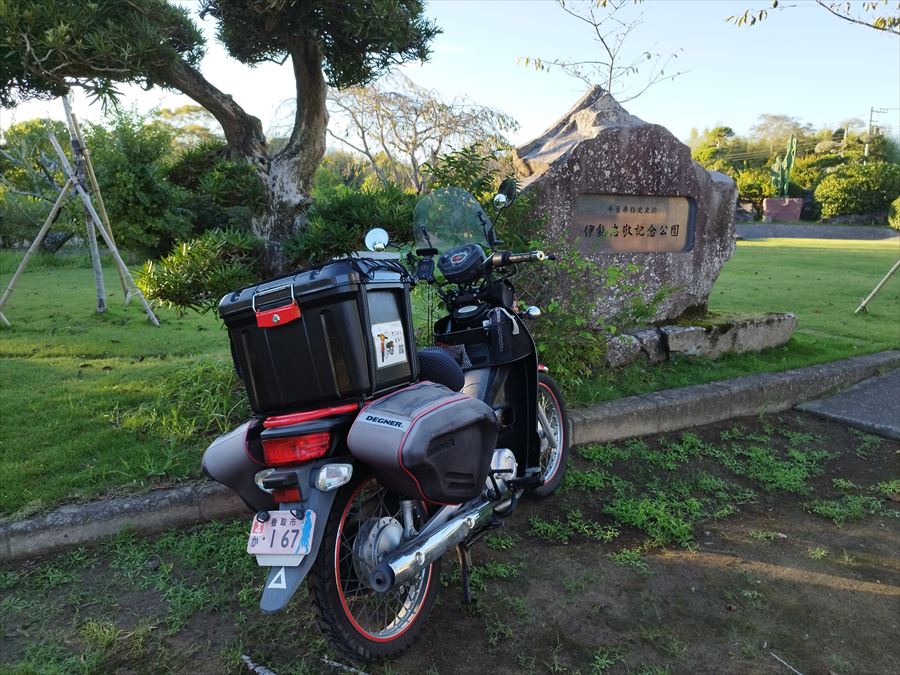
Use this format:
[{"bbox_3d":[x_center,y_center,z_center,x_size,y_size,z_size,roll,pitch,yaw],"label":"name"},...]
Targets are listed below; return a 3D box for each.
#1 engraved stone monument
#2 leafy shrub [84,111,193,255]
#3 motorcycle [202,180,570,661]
[{"bbox_3d":[1.534,-1.165,5.550,1.800,2.050,0.950,-2,11,-7],"label":"engraved stone monument"},{"bbox_3d":[-6.989,-3.433,14.000,2.300,3.250,2.200,0,11,0],"label":"leafy shrub"},{"bbox_3d":[-0.035,0.167,2.329,0.820,1.380,1.950,-5,7,31],"label":"motorcycle"}]

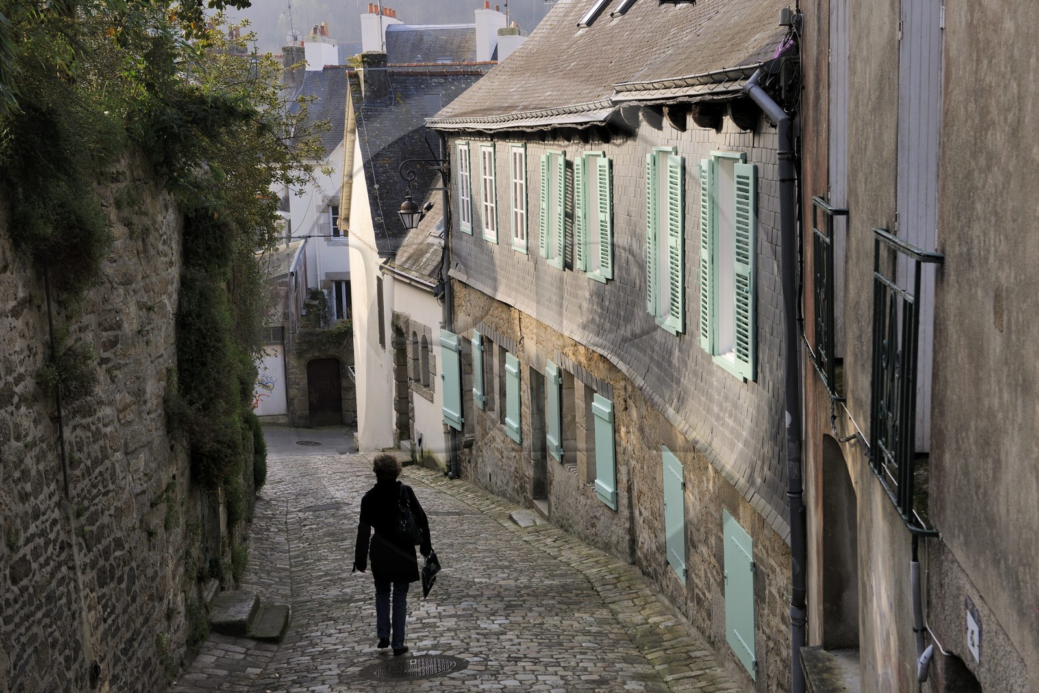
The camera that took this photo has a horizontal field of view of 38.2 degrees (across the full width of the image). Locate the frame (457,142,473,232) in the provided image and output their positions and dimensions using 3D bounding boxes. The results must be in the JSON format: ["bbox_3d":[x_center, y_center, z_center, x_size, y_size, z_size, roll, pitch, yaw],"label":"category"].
[{"bbox_3d":[-1.029,-2.979,28.253,0.080,1.720,1.150,-3,8,-11],"label":"frame"}]

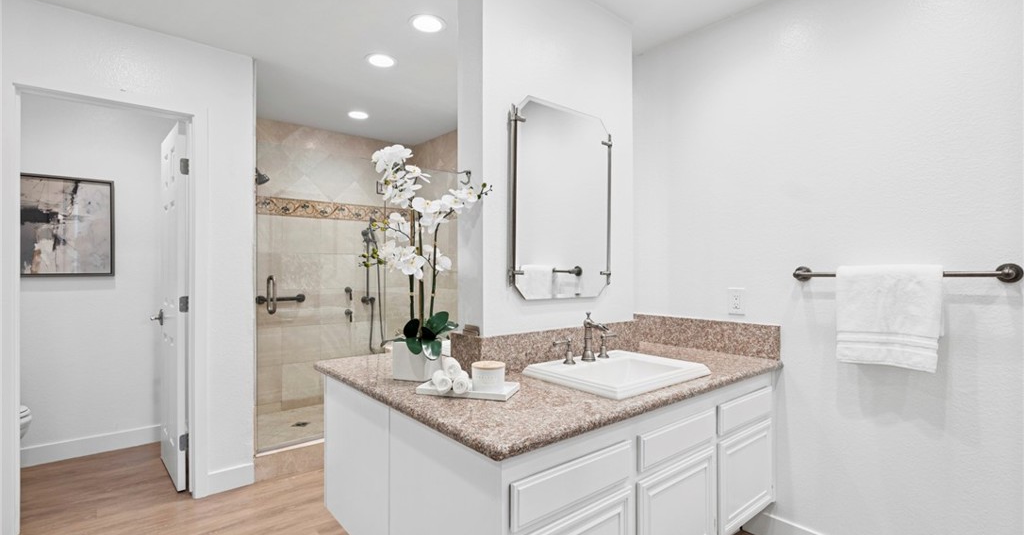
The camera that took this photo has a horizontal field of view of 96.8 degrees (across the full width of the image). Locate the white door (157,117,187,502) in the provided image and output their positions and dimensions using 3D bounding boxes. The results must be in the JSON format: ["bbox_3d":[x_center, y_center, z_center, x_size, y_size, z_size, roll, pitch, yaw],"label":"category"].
[{"bbox_3d":[-2.031,0.214,2.718,0.036,2.025,0.610,0,0,-45],"label":"white door"}]

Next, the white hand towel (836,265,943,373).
[{"bbox_3d":[1.392,0.182,1.695,0.060,0.386,0.301,0,0,-40],"label":"white hand towel"}]

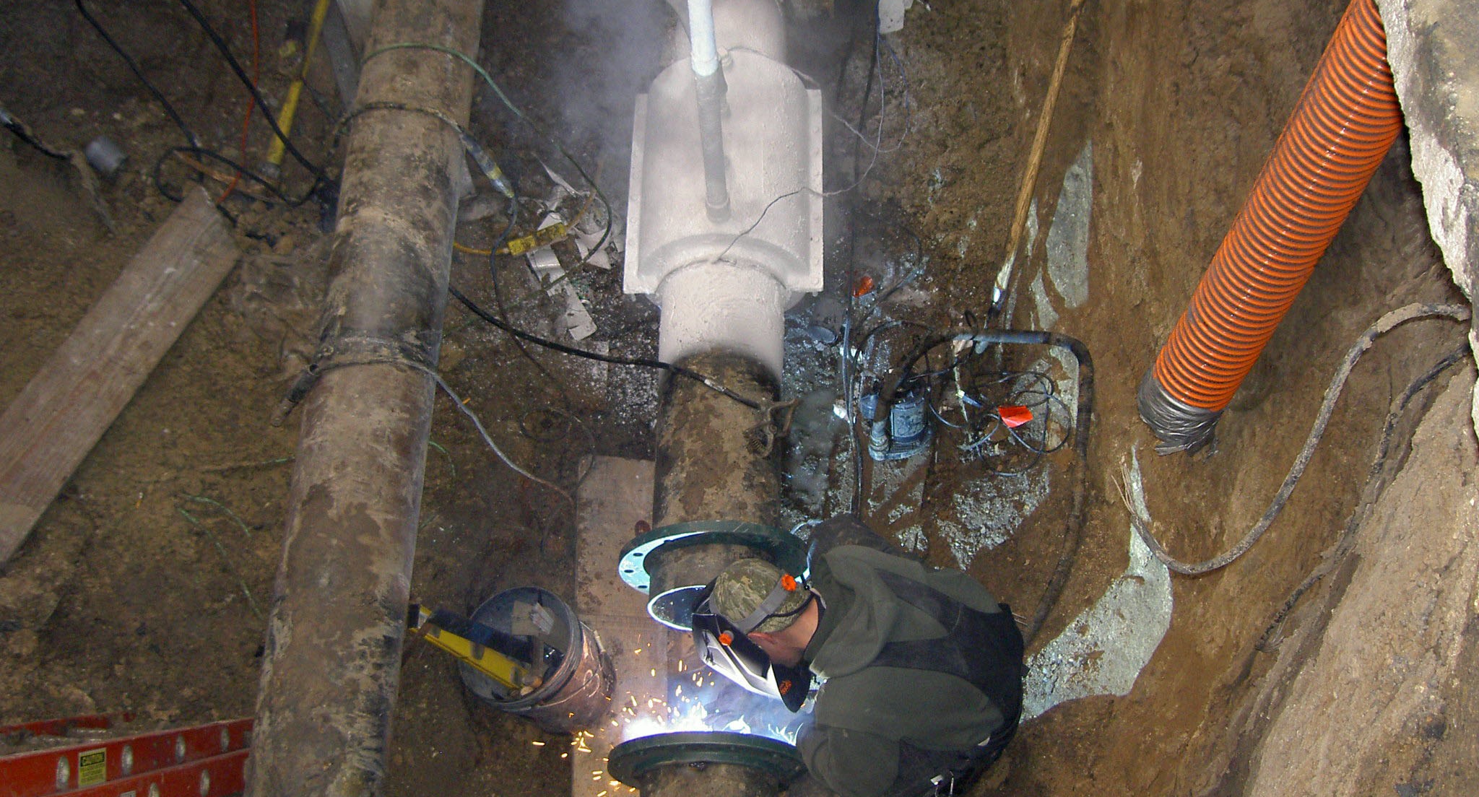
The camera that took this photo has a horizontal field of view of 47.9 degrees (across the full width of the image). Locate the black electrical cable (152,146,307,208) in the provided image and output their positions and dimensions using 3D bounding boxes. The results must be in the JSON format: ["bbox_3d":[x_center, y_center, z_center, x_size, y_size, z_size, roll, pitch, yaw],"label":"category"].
[{"bbox_3d":[-1.465,-0.635,4.785,0.440,0.070,0.170,14,63,8],"label":"black electrical cable"}]

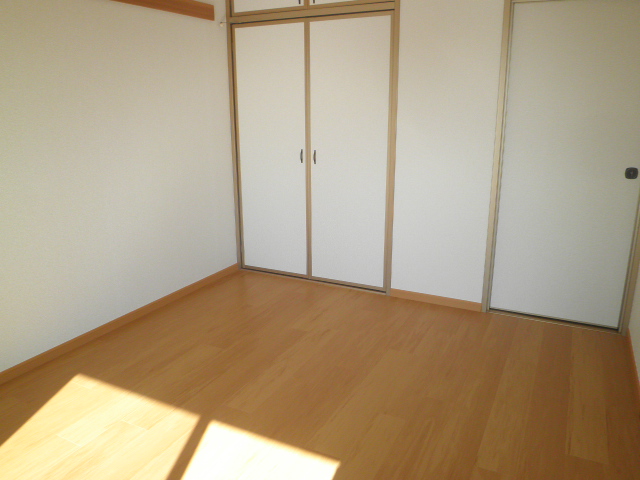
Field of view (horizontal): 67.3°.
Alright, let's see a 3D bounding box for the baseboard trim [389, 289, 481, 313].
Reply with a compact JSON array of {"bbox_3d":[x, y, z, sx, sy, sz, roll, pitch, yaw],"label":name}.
[{"bbox_3d":[0.760,0.390,3.164,0.603,0.060,0.016,8,17,26],"label":"baseboard trim"}]

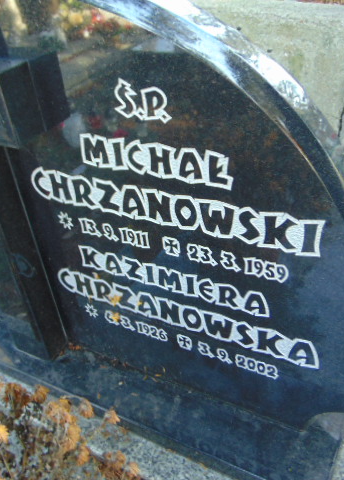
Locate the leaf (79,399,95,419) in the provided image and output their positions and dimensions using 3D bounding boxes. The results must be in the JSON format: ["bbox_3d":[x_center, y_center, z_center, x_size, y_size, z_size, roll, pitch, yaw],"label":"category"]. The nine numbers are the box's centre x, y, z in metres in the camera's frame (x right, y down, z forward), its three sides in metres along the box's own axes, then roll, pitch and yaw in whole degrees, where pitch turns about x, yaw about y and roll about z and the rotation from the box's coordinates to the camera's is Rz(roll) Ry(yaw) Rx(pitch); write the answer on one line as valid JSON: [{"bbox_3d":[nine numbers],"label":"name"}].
[{"bbox_3d":[-0.171,0.338,0.925,0.030,0.034,0.026,-3,37,3],"label":"leaf"}]

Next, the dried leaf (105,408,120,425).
[{"bbox_3d":[-0.120,0.355,0.930,0.031,0.029,0.025,-3,37,3],"label":"dried leaf"}]

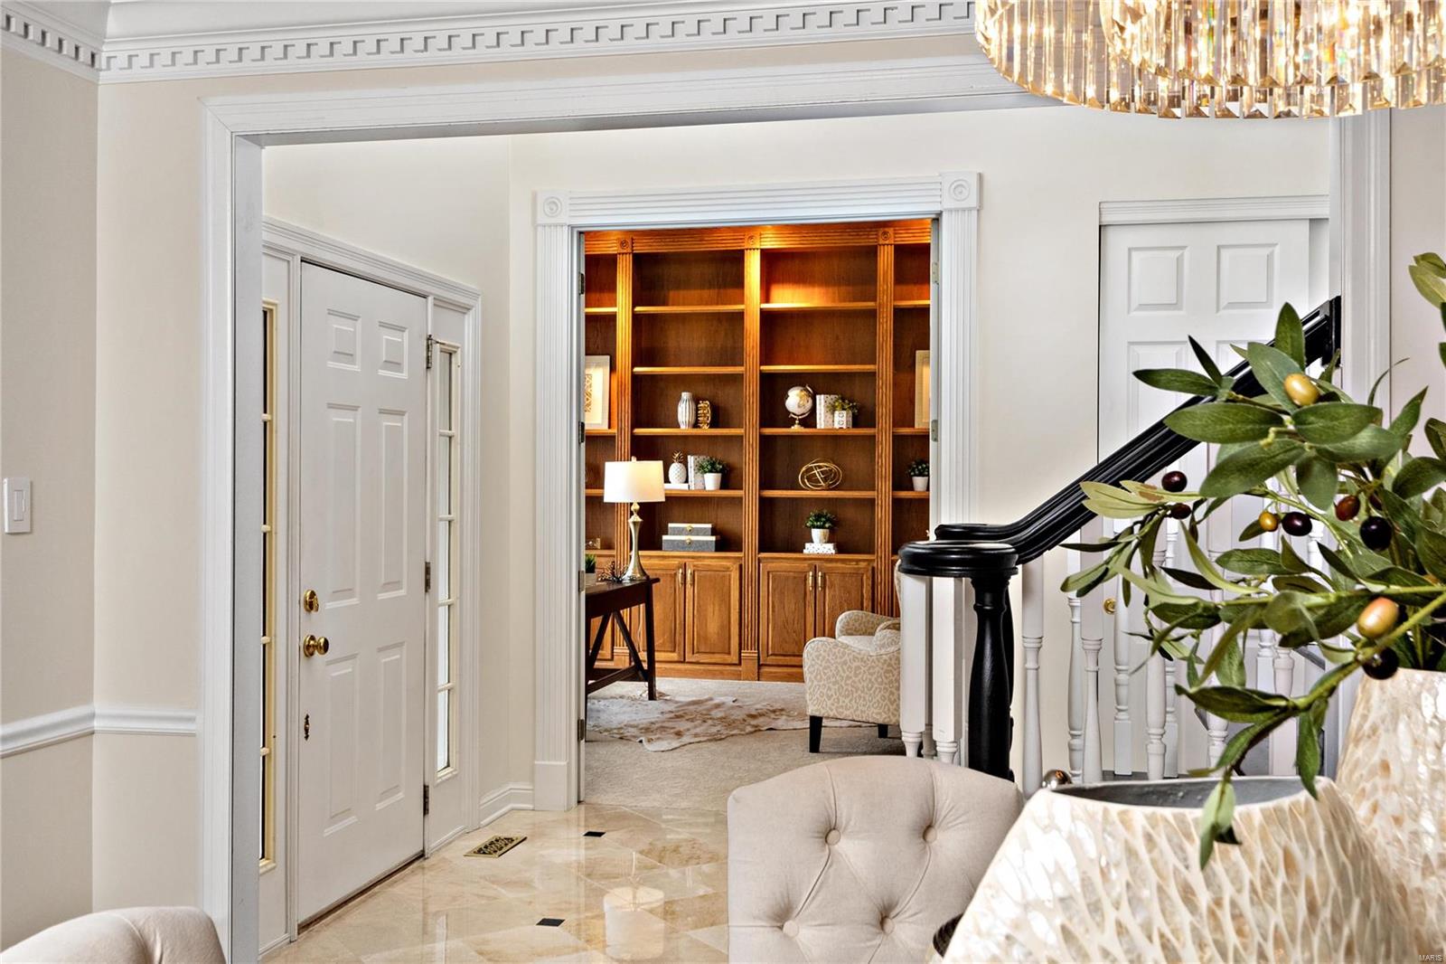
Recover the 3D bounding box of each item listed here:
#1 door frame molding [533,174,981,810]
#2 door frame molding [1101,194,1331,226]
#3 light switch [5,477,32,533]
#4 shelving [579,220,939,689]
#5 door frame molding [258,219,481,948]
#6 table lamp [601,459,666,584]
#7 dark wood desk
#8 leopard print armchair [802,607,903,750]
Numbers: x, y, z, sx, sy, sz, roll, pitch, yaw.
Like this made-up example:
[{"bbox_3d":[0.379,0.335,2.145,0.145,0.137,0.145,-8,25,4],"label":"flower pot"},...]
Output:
[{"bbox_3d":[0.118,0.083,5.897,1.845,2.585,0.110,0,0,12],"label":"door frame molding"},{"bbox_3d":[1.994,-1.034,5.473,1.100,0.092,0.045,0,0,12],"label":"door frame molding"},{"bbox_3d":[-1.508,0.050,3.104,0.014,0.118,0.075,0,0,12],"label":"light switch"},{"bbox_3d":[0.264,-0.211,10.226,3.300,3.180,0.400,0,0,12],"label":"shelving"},{"bbox_3d":[-1.191,0.307,4.829,0.110,2.125,1.830,0,0,12],"label":"door frame molding"},{"bbox_3d":[-0.564,0.248,9.070,0.385,0.757,0.385,0,0,0],"label":"table lamp"},{"bbox_3d":[-0.917,0.993,8.469,0.740,0.760,1.600,0,0,12],"label":"dark wood desk"},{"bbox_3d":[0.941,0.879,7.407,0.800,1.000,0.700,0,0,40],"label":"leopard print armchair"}]

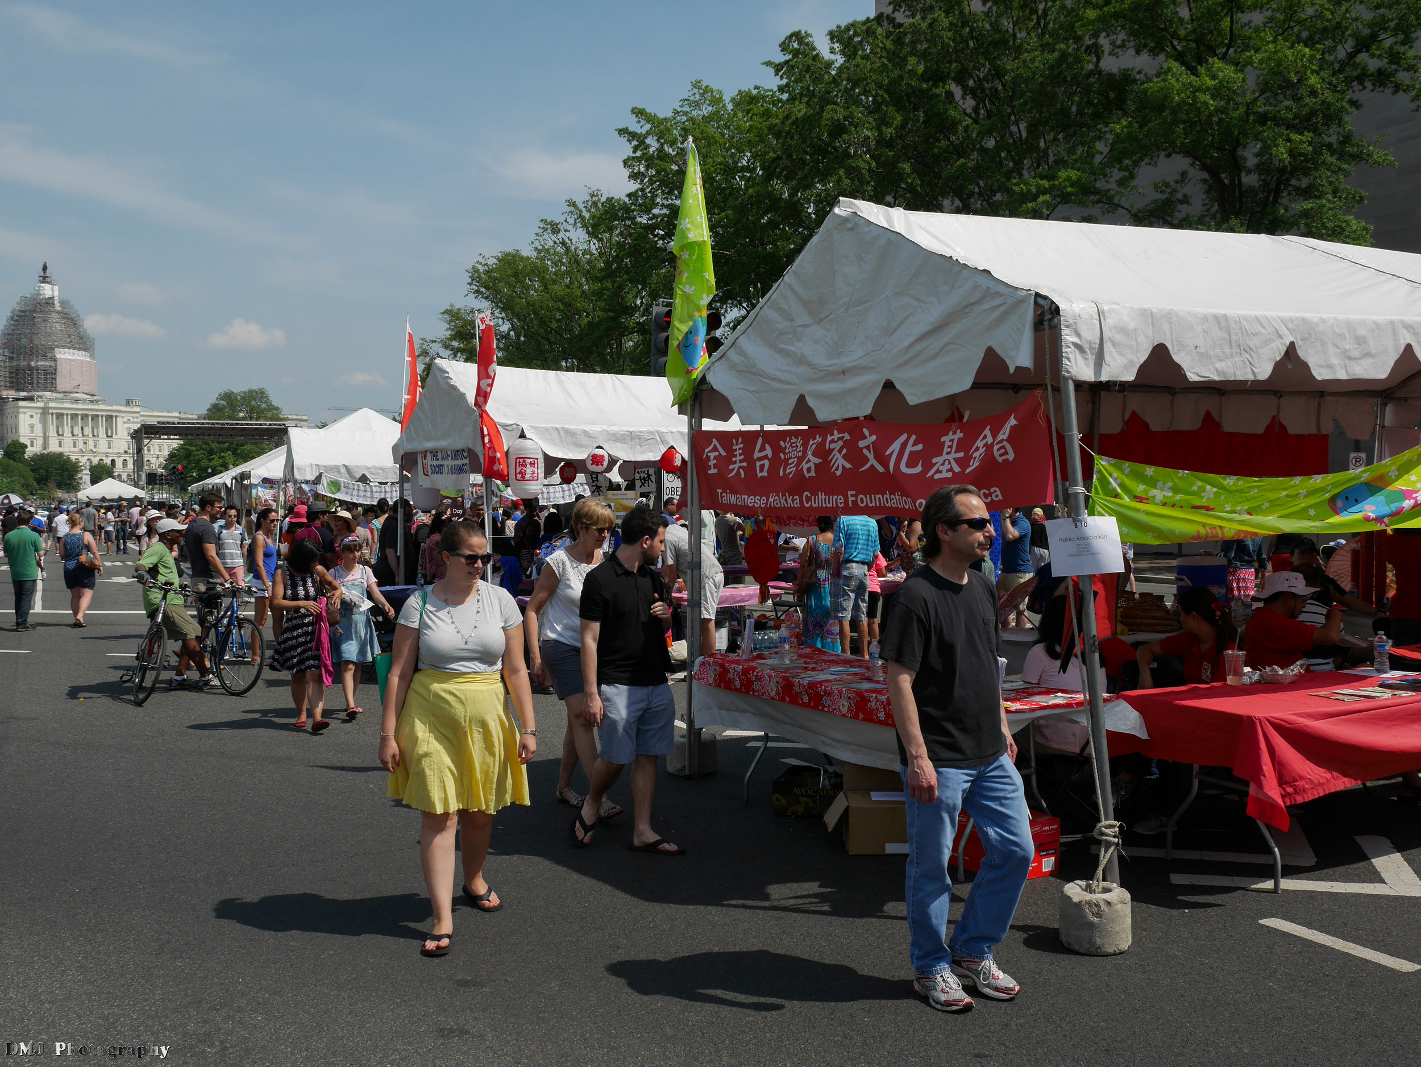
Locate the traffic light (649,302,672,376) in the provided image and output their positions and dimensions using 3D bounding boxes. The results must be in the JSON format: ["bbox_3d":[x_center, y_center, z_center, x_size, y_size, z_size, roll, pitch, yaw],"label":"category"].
[{"bbox_3d":[-0.628,-2.683,18.361,0.360,1.040,0.420,0,1,-27],"label":"traffic light"}]

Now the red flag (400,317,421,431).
[{"bbox_3d":[-3.228,-1.521,14.179,0.400,1.750,0.250,3,1,-18],"label":"red flag"}]

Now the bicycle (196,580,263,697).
[{"bbox_3d":[-4.437,0.904,12.029,0.600,1.030,1.700,6,-3,-37],"label":"bicycle"}]

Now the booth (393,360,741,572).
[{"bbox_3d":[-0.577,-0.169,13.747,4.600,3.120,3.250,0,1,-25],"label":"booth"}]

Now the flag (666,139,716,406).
[{"bbox_3d":[-0.116,-1.564,7.877,0.330,1.650,0.280,0,1,-12],"label":"flag"}]

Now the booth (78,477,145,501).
[{"bbox_3d":[-25.978,-0.887,56.993,3.100,3.000,3.100,0,1,-26],"label":"booth"}]

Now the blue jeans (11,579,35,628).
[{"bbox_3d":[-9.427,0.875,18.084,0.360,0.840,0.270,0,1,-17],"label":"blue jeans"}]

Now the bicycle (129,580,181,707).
[{"bbox_3d":[-4.909,0.919,11.526,0.600,1.030,1.700,12,-4,-25],"label":"bicycle"}]

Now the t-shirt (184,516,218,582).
[{"bbox_3d":[-4.844,0.148,12.504,0.310,0.640,0.460,-1,1,-32],"label":"t-shirt"}]

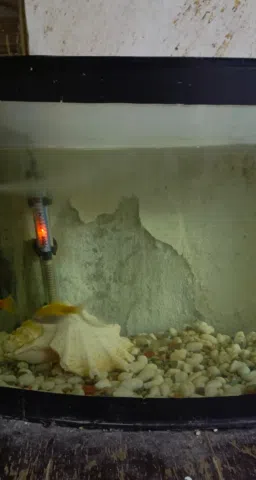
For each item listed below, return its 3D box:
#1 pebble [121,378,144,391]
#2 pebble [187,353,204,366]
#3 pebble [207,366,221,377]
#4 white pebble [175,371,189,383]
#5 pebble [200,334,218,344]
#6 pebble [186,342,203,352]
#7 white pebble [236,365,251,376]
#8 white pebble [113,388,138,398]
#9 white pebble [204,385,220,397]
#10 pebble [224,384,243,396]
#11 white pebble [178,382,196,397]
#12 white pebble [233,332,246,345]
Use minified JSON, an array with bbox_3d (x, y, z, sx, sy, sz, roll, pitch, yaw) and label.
[{"bbox_3d":[0.006,0.195,0.624,0.032,0.018,0.028,2,13,0],"label":"pebble"},{"bbox_3d":[0.095,0.168,0.648,0.025,0.018,0.022,4,13,9],"label":"pebble"},{"bbox_3d":[0.123,0.190,0.664,0.020,0.015,0.017,2,13,0],"label":"pebble"},{"bbox_3d":[0.071,0.181,0.613,0.018,0.015,0.017,3,13,8],"label":"white pebble"},{"bbox_3d":[0.120,0.147,0.682,0.026,0.013,0.021,1,12,0],"label":"pebble"},{"bbox_3d":[0.097,0.157,0.676,0.023,0.013,0.019,4,13,9],"label":"pebble"},{"bbox_3d":[0.168,0.190,0.671,0.020,0.018,0.017,2,13,0],"label":"white pebble"},{"bbox_3d":[-0.003,0.201,0.600,0.034,0.019,0.029,2,13,0],"label":"white pebble"},{"bbox_3d":[0.105,0.187,0.574,0.020,0.015,0.018,1,12,0],"label":"white pebble"},{"bbox_3d":[0.135,0.192,0.591,0.023,0.014,0.019,5,14,14],"label":"pebble"},{"bbox_3d":[0.074,0.186,0.574,0.021,0.017,0.019,1,12,0],"label":"white pebble"},{"bbox_3d":[0.171,0.150,0.704,0.020,0.019,0.019,5,14,15],"label":"white pebble"}]

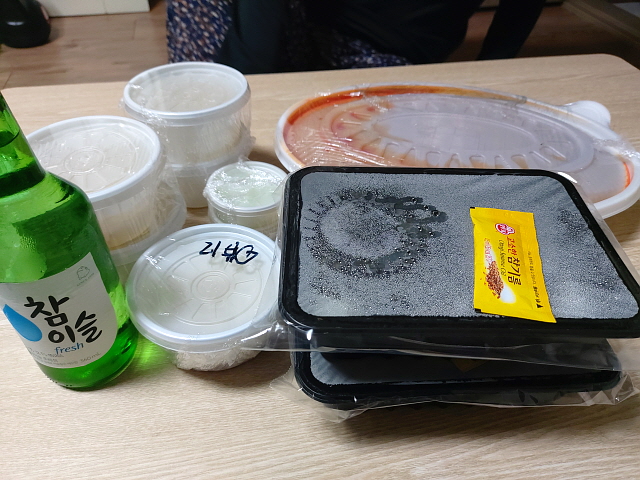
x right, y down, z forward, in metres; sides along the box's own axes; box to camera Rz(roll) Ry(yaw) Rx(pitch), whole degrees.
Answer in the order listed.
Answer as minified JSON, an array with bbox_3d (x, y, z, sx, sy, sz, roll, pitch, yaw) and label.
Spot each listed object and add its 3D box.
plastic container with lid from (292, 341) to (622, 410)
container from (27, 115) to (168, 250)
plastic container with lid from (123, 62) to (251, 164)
[{"bbox_3d":[0.082,0.058,0.337,0.200,0.052,0.137,-1,45,-5],"label":"plastic container with lid"},{"bbox_3d":[-0.172,-0.042,0.351,0.111,0.051,0.111,3,45,0],"label":"container"},{"bbox_3d":[-0.119,-0.118,0.430,0.109,0.051,0.109,3,45,0],"label":"plastic container with lid"}]

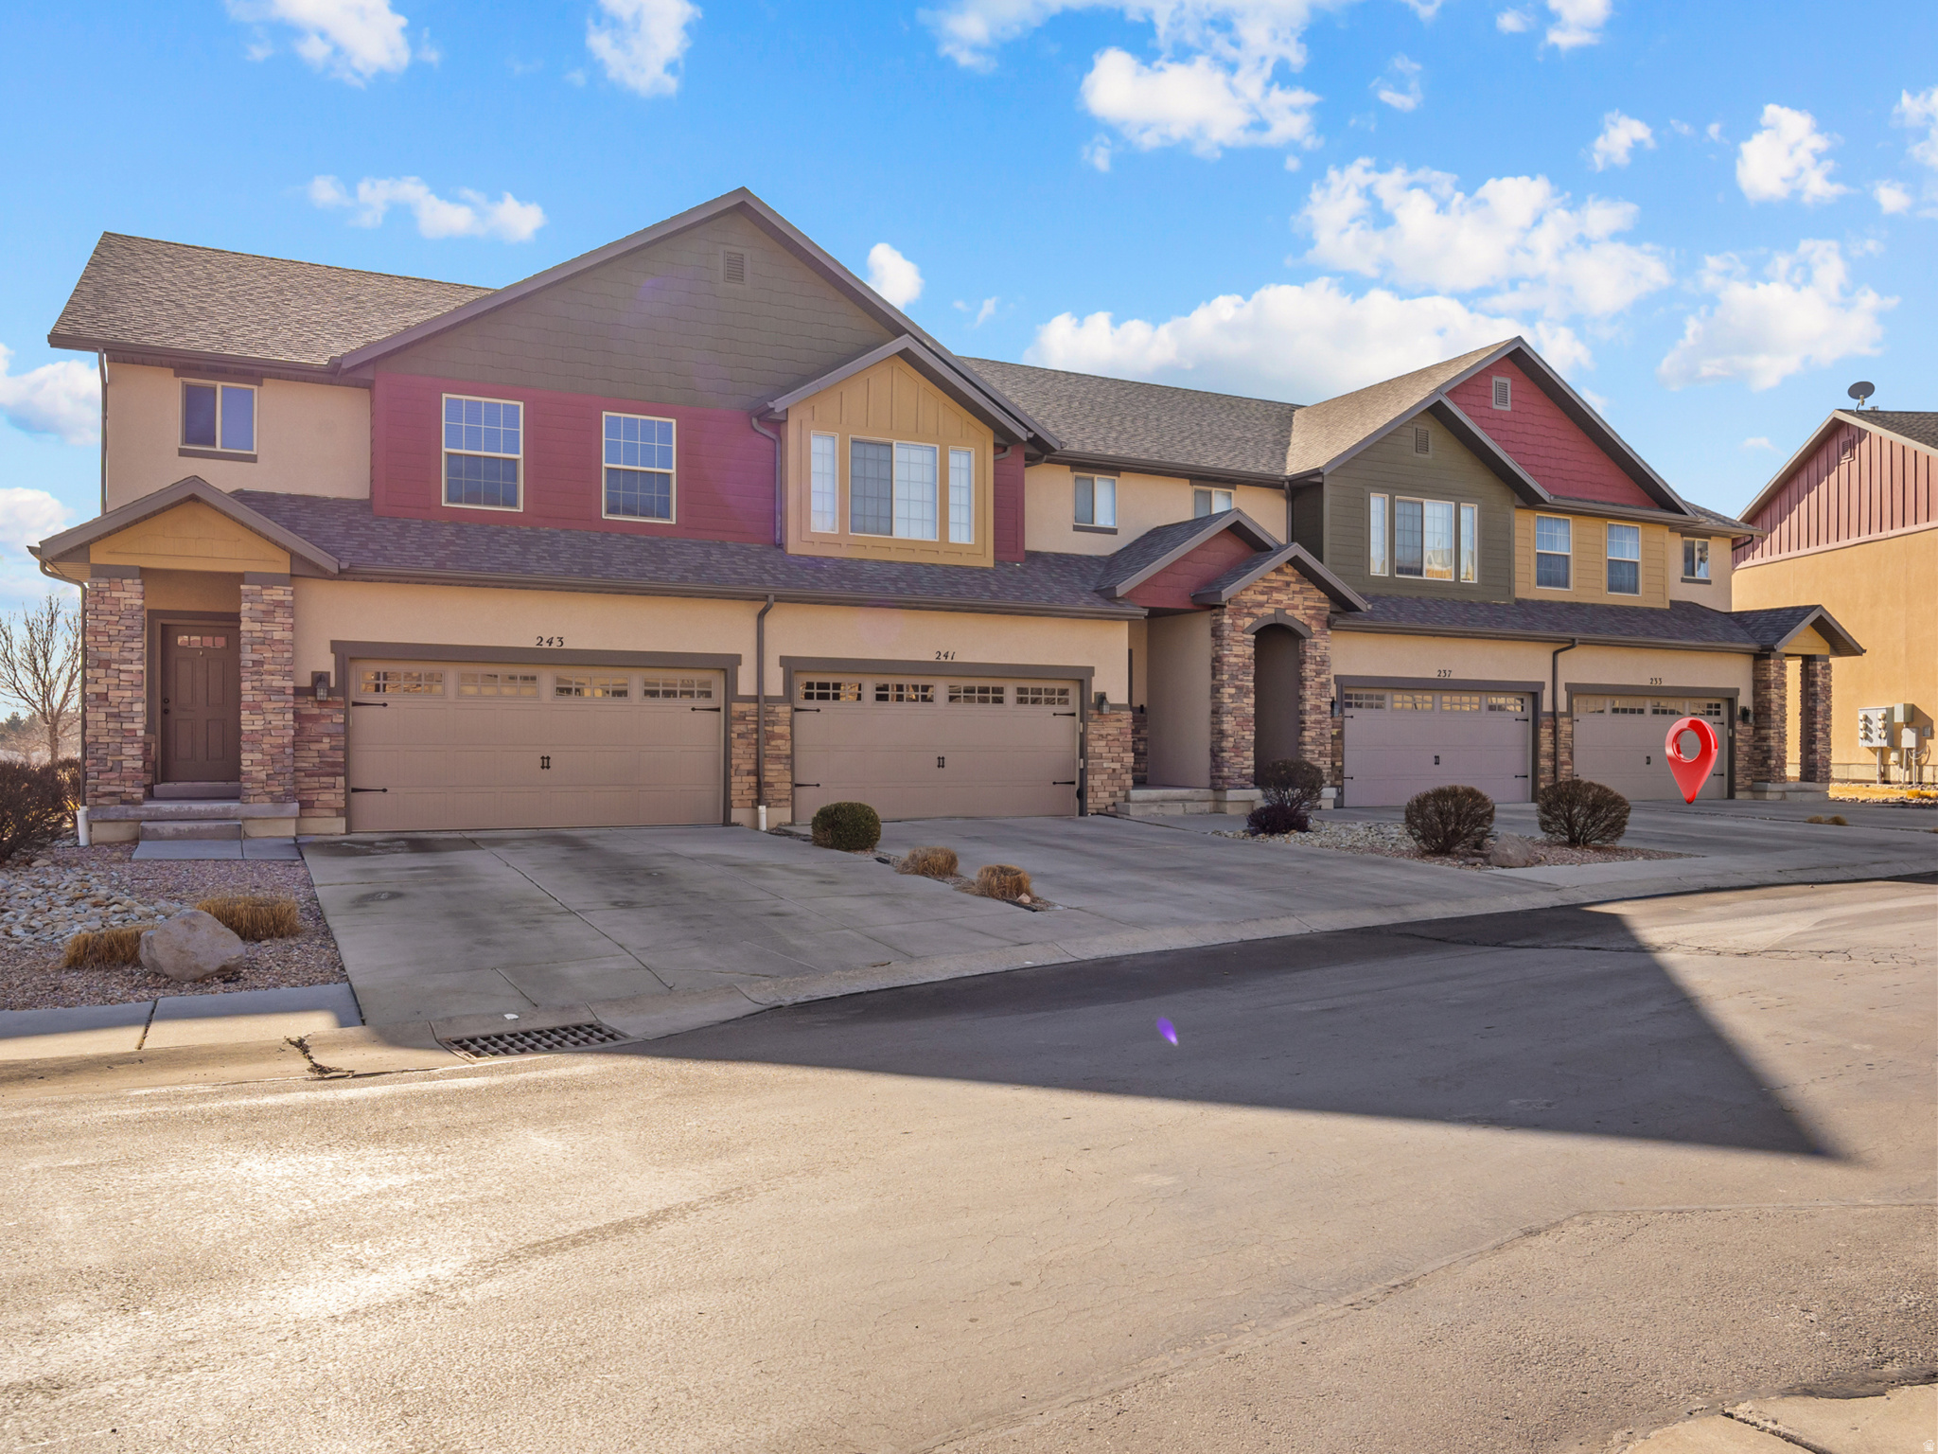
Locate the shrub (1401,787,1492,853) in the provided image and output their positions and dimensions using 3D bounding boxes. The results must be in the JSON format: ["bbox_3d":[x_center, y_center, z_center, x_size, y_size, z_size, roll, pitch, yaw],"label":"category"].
[{"bbox_3d":[6.298,1.222,19.100,1.151,0.900,1.100,1,-1,-27],"label":"shrub"}]

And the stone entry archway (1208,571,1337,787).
[{"bbox_3d":[5.110,-0.833,24.474,2.320,3.720,0.460,1,-1,-28],"label":"stone entry archway"}]

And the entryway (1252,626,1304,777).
[{"bbox_3d":[5.129,-0.348,24.815,1.024,2.783,0.452,1,-1,-27],"label":"entryway"}]

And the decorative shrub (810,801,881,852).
[{"bbox_3d":[-1.517,1.220,17.954,0.868,0.591,0.825,0,-1,0],"label":"decorative shrub"}]

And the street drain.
[{"bbox_3d":[-2.433,1.804,8.222,0.925,0.101,0.563,1,-1,-35],"label":"street drain"}]

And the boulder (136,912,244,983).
[{"bbox_3d":[-5.443,1.538,10.200,0.665,0.470,0.520,1,-1,-28],"label":"boulder"}]

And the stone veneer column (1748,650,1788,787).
[{"bbox_3d":[17.123,-0.188,31.140,0.579,2.801,0.447,0,-1,-28],"label":"stone veneer column"}]

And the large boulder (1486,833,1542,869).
[{"bbox_3d":[6.703,1.527,17.900,0.645,0.410,0.500,1,-1,-27],"label":"large boulder"}]

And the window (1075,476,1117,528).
[{"bbox_3d":[2.283,-4.061,26.125,0.926,0.909,0.101,1,-1,-27],"label":"window"}]

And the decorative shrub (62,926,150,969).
[{"bbox_3d":[-6.198,1.592,10.500,0.583,0.290,0.500,1,-1,-30],"label":"decorative shrub"}]

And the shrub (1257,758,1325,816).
[{"bbox_3d":[5.128,0.989,23.200,1.110,0.941,1.050,0,0,0],"label":"shrub"}]

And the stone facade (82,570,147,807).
[{"bbox_3d":[-9.938,-0.431,16.981,0.563,2.663,0.580,1,-1,-27],"label":"stone facade"}]

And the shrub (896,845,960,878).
[{"bbox_3d":[-0.447,1.447,15.638,0.683,0.325,0.615,1,-1,-27],"label":"shrub"}]

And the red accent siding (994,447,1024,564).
[{"bbox_3d":[0.621,-3.675,23.812,0.683,1.911,0.101,1,-1,-27],"label":"red accent siding"}]

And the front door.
[{"bbox_3d":[-10.015,-0.296,19.012,0.917,2.034,0.100,1,-1,-27],"label":"front door"}]

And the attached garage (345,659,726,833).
[{"bbox_3d":[-5.563,0.262,19.237,4.798,2.141,0.101,1,-1,-27],"label":"attached garage"}]

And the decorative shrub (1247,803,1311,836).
[{"bbox_3d":[4.509,1.345,21.200,0.906,0.450,0.850,0,-1,0],"label":"decorative shrub"}]

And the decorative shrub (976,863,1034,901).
[{"bbox_3d":[0.343,1.530,14.350,0.582,0.330,0.550,0,-1,0],"label":"decorative shrub"}]

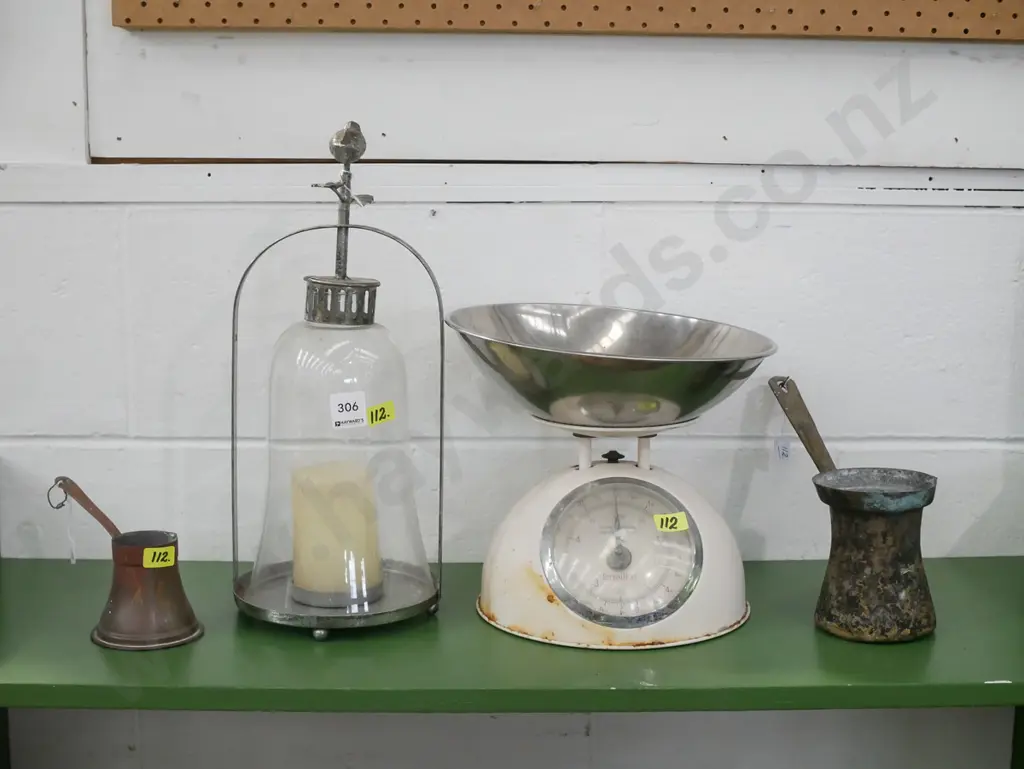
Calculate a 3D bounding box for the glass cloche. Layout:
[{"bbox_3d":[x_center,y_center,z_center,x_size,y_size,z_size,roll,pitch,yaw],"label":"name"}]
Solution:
[{"bbox_3d":[-0.127,-0.006,1.097,0.161,0.379,0.155,2,10,3],"label":"glass cloche"}]

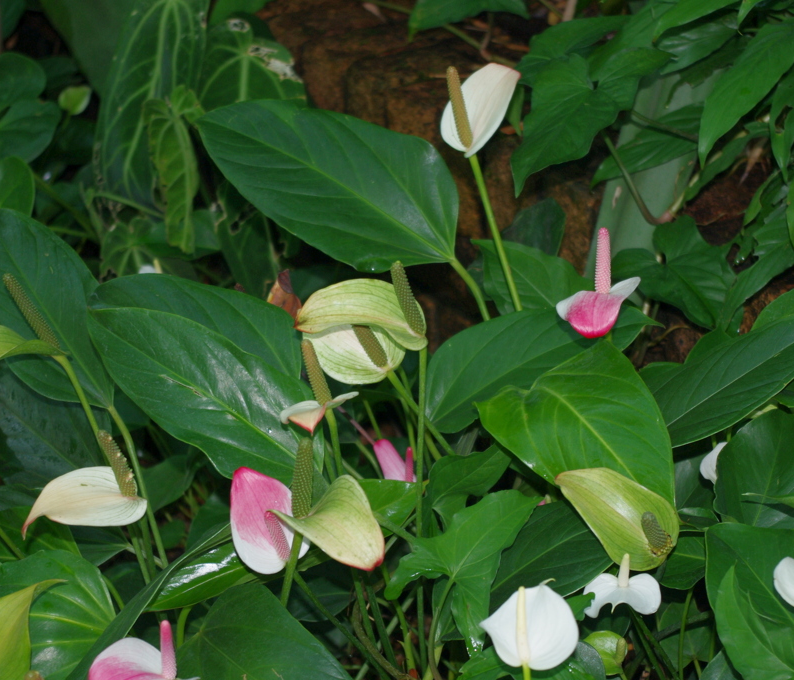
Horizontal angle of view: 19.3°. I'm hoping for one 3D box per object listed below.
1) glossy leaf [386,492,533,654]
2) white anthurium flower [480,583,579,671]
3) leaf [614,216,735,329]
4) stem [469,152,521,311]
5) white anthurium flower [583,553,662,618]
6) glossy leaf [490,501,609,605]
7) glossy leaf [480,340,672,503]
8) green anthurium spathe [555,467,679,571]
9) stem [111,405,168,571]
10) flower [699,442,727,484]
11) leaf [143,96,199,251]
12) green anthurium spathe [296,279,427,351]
[{"bbox_3d":[0.077,0.199,2.120,0.115,0.045,0.150,35,72,21],"label":"glossy leaf"},{"bbox_3d":[0.098,0.211,1.720,0.074,0.068,0.040,0,26,0],"label":"white anthurium flower"},{"bbox_3d":[0.306,-0.072,2.500,0.125,0.040,0.144,-25,67,-8],"label":"leaf"},{"bbox_3d":[0.083,-0.090,1.970,0.007,0.145,0.007,-16,16,5],"label":"stem"},{"bbox_3d":[0.199,0.217,2.060,0.070,0.050,0.055,0,27,0],"label":"white anthurium flower"},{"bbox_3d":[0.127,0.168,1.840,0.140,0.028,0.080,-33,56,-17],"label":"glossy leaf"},{"bbox_3d":[0.188,0.102,2.120,0.135,0.050,0.190,-32,66,-20],"label":"glossy leaf"},{"bbox_3d":[0.166,0.134,1.750,0.108,0.040,0.060,36,77,17],"label":"green anthurium spathe"},{"bbox_3d":[-0.249,0.142,2.250,0.020,0.178,0.020,-17,19,8],"label":"stem"},{"bbox_3d":[0.269,0.102,1.920,0.052,0.048,0.032,8,27,17],"label":"flower"},{"bbox_3d":[-0.247,-0.182,2.550,0.065,0.185,0.050,-4,27,-8],"label":"leaf"},{"bbox_3d":[-0.028,-0.020,1.830,0.102,0.055,0.065,8,27,16],"label":"green anthurium spathe"}]

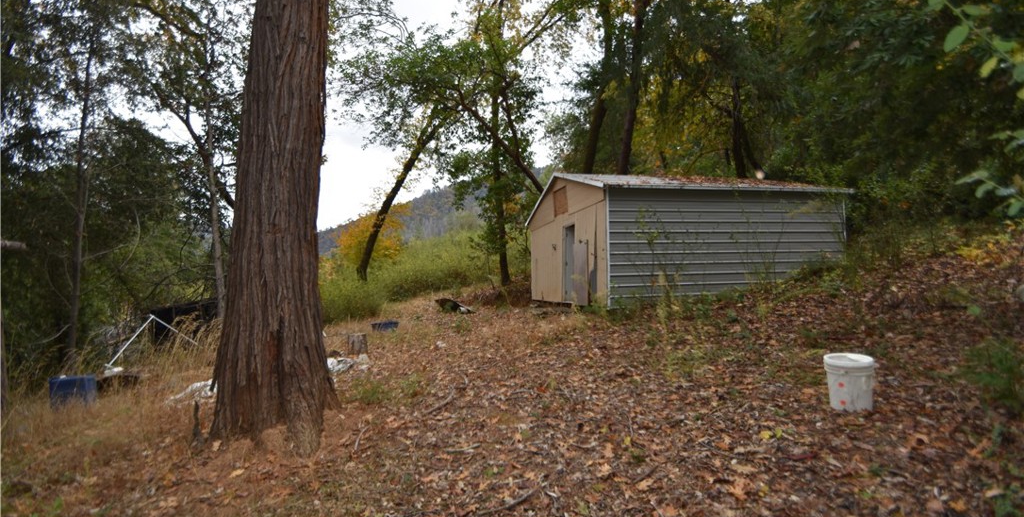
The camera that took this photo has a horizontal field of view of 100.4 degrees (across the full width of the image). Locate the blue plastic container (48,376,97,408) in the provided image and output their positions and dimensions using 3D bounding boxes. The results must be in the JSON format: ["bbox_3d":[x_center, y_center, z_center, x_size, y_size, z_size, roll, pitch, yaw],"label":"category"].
[{"bbox_3d":[-8.033,2.466,7.820,0.460,0.540,0.570,-4,-4,44],"label":"blue plastic container"}]

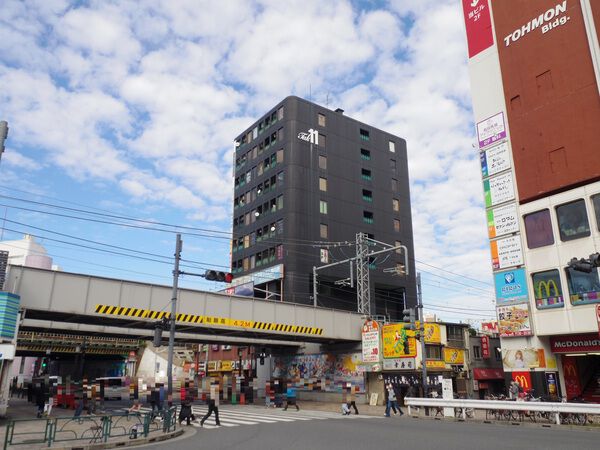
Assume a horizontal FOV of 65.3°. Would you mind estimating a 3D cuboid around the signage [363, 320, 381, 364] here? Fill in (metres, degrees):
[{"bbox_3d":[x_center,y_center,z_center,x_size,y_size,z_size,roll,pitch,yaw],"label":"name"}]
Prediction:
[{"bbox_3d":[5.596,9.162,36.887,0.180,3.214,1.987,14,-23,-34],"label":"signage"}]

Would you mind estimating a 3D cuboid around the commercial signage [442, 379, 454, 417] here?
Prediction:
[{"bbox_3d":[7.296,8.535,23.109,0.100,1.771,0.520,17,-25,-39],"label":"commercial signage"}]

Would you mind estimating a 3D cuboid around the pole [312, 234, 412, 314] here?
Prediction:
[{"bbox_3d":[5.128,4.944,42.213,0.900,8.404,12.351,13,-22,-35],"label":"pole"}]

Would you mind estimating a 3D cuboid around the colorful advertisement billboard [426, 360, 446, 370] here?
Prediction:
[{"bbox_3d":[9.944,10.251,34.321,2.441,0.523,0.120,13,-23,-33],"label":"colorful advertisement billboard"}]

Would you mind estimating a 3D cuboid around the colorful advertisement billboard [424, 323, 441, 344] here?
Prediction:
[{"bbox_3d":[8.962,7.376,31.806,2.270,1.352,0.200,15,-23,-38],"label":"colorful advertisement billboard"}]

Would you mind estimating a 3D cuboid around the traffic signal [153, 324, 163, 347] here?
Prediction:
[{"bbox_3d":[-5.206,4.026,17.159,0.300,0.822,0.400,14,-23,-34],"label":"traffic signal"}]

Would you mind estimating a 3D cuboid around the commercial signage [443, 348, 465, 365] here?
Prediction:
[{"bbox_3d":[10.848,9.214,32.890,2.412,1.041,0.200,15,-23,-38],"label":"commercial signage"}]

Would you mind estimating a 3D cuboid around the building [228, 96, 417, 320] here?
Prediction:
[{"bbox_3d":[2.815,4.083,61.259,20.183,33.635,13.995,13,-22,-34],"label":"building"}]

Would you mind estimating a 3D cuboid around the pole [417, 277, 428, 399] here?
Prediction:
[{"bbox_3d":[6.591,6.167,24.907,0.260,7.400,0.260,17,-24,-42],"label":"pole"}]

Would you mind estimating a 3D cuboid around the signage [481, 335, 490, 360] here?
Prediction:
[{"bbox_3d":[11.824,7.741,29.831,0.220,1.413,0.550,15,-23,-36],"label":"signage"}]

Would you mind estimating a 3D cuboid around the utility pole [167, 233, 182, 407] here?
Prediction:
[{"bbox_3d":[-4.698,3.699,17.529,0.220,7.037,0.220,11,-22,-35],"label":"utility pole"}]

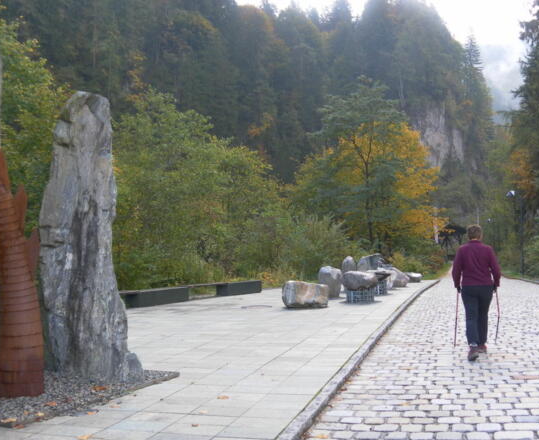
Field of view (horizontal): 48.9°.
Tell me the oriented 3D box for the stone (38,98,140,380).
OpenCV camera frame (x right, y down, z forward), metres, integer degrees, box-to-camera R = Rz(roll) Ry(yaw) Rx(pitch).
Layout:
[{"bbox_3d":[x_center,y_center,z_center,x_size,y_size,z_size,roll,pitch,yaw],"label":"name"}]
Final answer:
[{"bbox_3d":[-2.216,0.192,7.346,1.150,3.500,0.850,-1,-2,-17],"label":"stone"}]

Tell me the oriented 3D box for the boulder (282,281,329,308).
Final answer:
[{"bbox_3d":[0.799,1.653,13.165,1.000,0.580,0.600,-1,-2,-9],"label":"boulder"}]

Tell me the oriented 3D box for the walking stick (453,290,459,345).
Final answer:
[{"bbox_3d":[2.471,1.309,7.835,0.040,0.830,0.040,3,17,19],"label":"walking stick"}]

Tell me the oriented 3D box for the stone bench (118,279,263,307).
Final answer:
[{"bbox_3d":[-2.186,1.984,16.049,4.520,0.370,0.550,0,-2,-38],"label":"stone bench"}]

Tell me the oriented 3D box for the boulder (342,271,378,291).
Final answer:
[{"bbox_3d":[2.047,1.372,13.350,0.800,0.430,0.600,-2,-2,-6],"label":"boulder"}]

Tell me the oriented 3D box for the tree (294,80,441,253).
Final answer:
[{"bbox_3d":[5.839,-3.097,35.000,8.700,10.100,8.000,-2,-2,11],"label":"tree"}]

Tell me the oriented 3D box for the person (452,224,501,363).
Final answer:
[{"bbox_3d":[2.644,0.907,7.580,0.600,1.670,0.520,-2,-2,19],"label":"person"}]

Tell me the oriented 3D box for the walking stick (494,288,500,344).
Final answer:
[{"bbox_3d":[3.013,1.280,7.860,0.050,0.800,0.050,-5,16,2],"label":"walking stick"}]

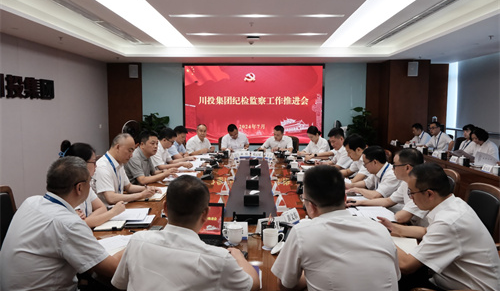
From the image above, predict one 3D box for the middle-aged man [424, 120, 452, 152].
[{"bbox_3d":[3.376,0.214,7.115,0.680,1.265,0.520,-3,6,-27],"label":"middle-aged man"}]

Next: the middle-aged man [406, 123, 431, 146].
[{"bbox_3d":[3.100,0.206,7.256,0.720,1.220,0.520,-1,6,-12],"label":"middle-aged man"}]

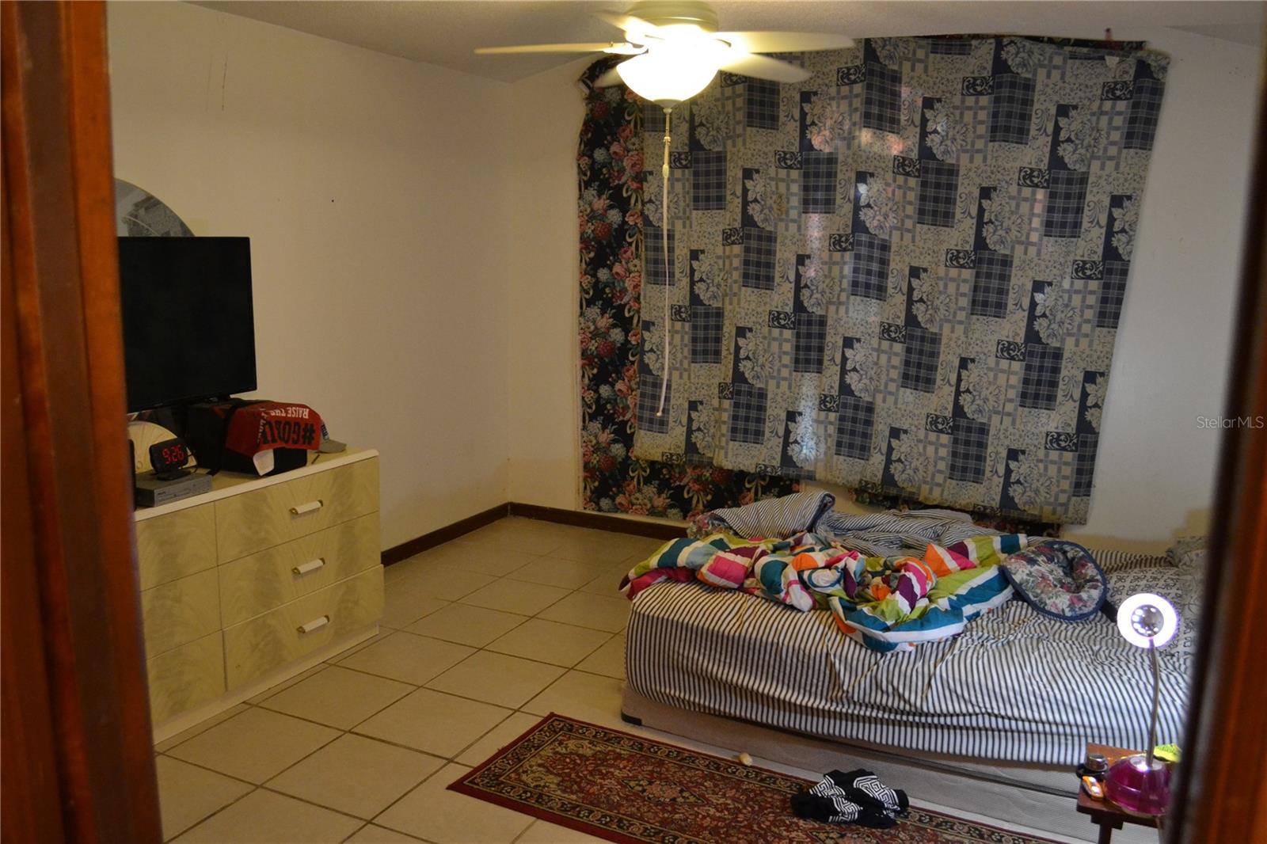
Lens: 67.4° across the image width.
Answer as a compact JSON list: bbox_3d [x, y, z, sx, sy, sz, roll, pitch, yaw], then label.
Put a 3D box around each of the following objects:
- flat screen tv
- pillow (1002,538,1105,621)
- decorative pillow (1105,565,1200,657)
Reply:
[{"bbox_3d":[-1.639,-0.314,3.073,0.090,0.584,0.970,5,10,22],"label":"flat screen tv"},{"bbox_3d":[1.264,0.482,2.858,0.340,0.130,0.290,6,55,25],"label":"pillow"},{"bbox_3d":[1.687,0.531,2.858,0.460,0.160,0.600,6,10,25],"label":"decorative pillow"}]

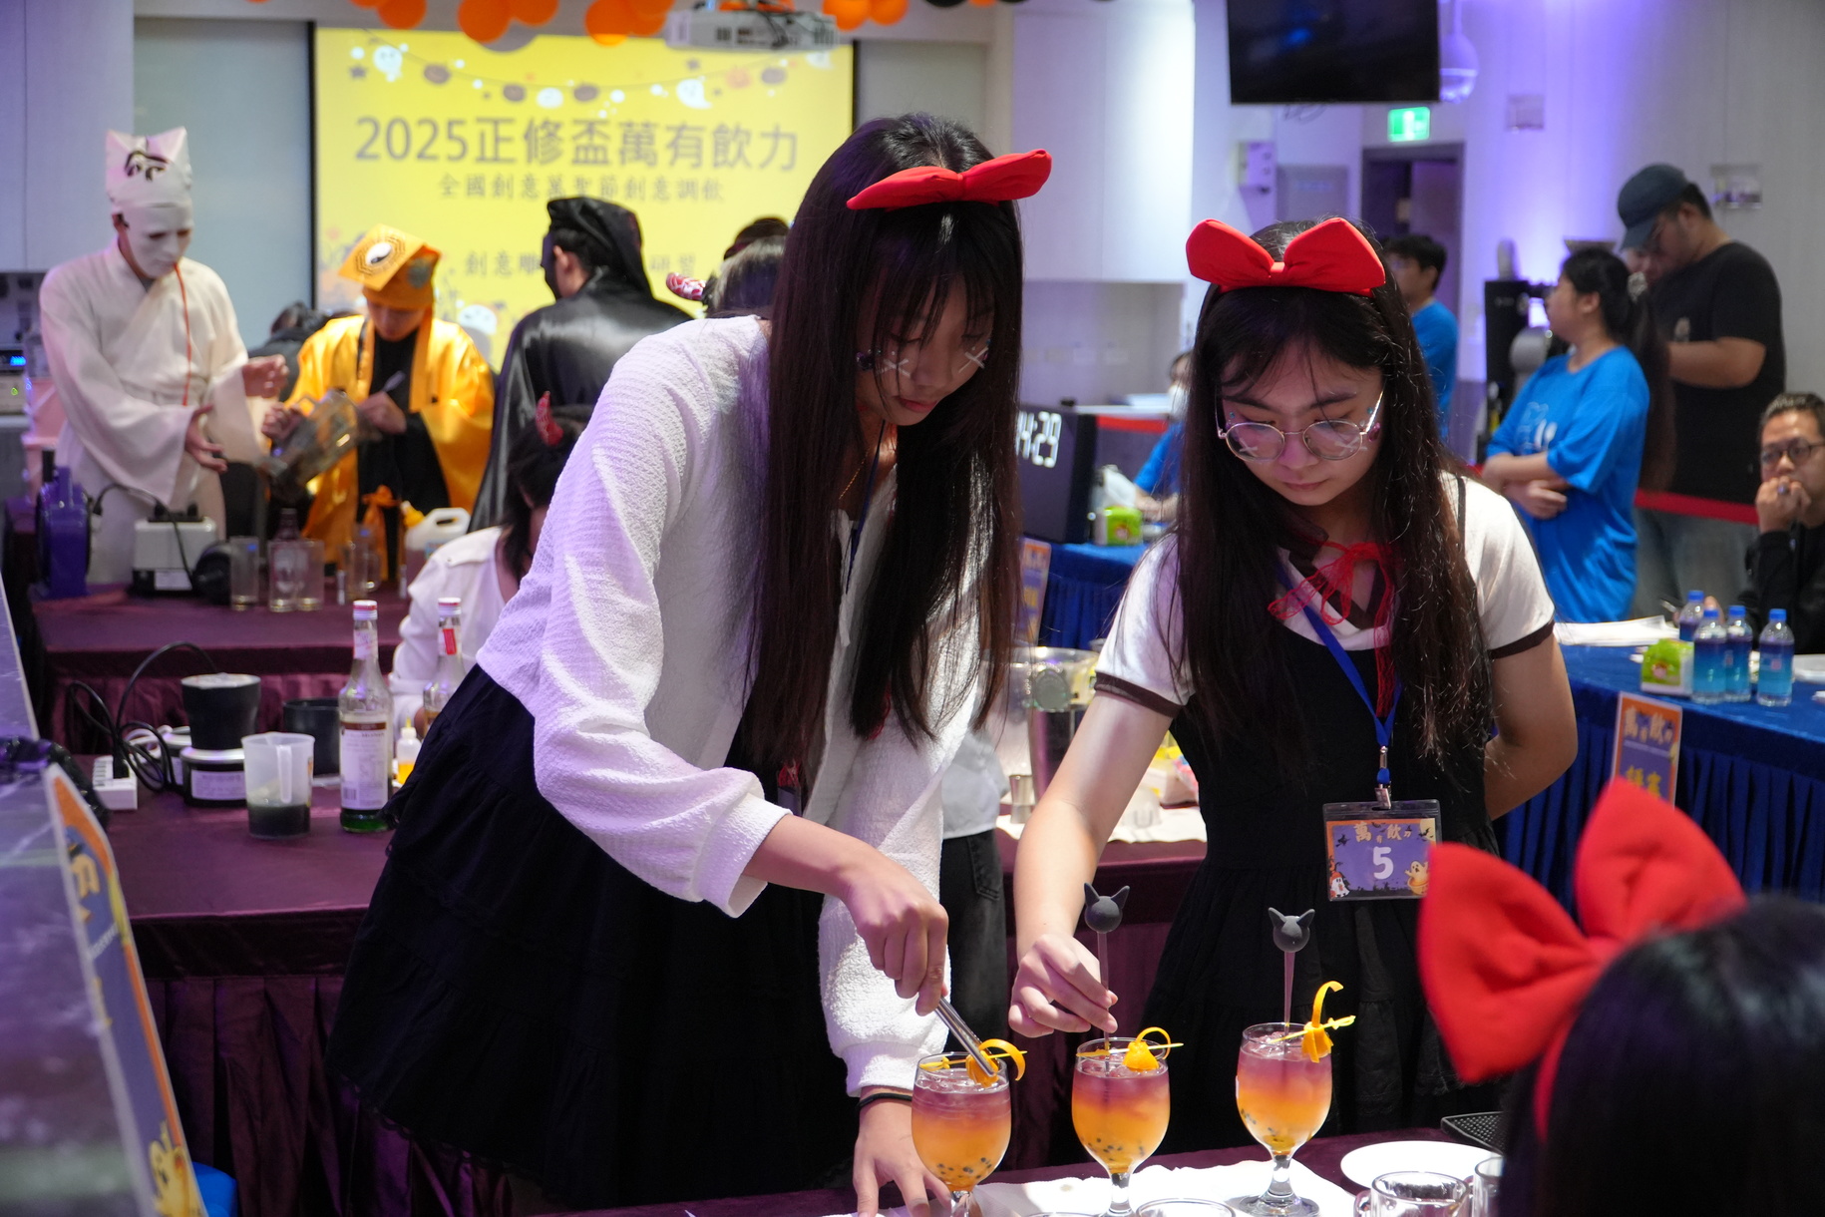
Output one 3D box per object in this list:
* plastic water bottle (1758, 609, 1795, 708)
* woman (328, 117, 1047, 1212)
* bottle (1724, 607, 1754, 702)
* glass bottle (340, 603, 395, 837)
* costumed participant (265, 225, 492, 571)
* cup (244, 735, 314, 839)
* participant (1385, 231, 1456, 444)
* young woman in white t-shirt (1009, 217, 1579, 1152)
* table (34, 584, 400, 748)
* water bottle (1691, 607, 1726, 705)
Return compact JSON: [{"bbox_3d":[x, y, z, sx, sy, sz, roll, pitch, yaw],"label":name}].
[{"bbox_3d":[1.592,0.088,4.748,0.061,0.172,0.061,1,6,0],"label":"plastic water bottle"},{"bbox_3d":[-0.185,0.393,2.130,0.520,1.560,0.650,-4,7,-37],"label":"woman"},{"bbox_3d":[1.545,0.081,4.815,0.061,0.171,0.061,1,6,0],"label":"bottle"},{"bbox_3d":[-0.716,0.139,3.385,0.071,0.300,0.071,-1,6,-11],"label":"glass bottle"},{"bbox_3d":[-1.439,-0.174,6.950,0.650,1.670,0.550,1,6,0],"label":"costumed participant"},{"bbox_3d":[-0.819,0.230,3.341,0.091,0.126,0.118,-1,6,-19],"label":"cup"},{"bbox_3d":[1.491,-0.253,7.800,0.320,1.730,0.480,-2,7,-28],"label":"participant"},{"bbox_3d":[0.325,0.425,2.220,0.490,1.490,0.480,1,6,3],"label":"young woman in white t-shirt"},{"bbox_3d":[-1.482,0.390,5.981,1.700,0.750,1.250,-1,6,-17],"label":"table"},{"bbox_3d":[1.472,0.085,4.767,0.061,0.171,0.061,1,6,0],"label":"water bottle"}]

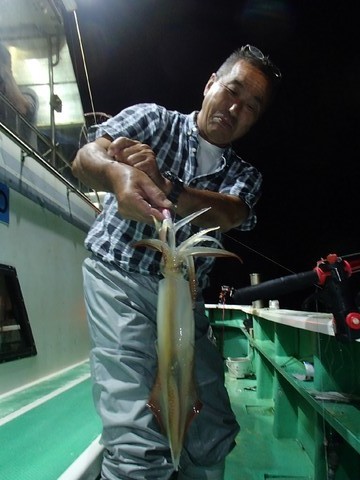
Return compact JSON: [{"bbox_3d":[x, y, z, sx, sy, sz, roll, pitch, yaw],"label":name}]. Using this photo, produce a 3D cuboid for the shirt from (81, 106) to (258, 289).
[{"bbox_3d":[-0.031,-0.130,1.130,0.510,0.500,0.310,19,10,-12],"label":"shirt"}]

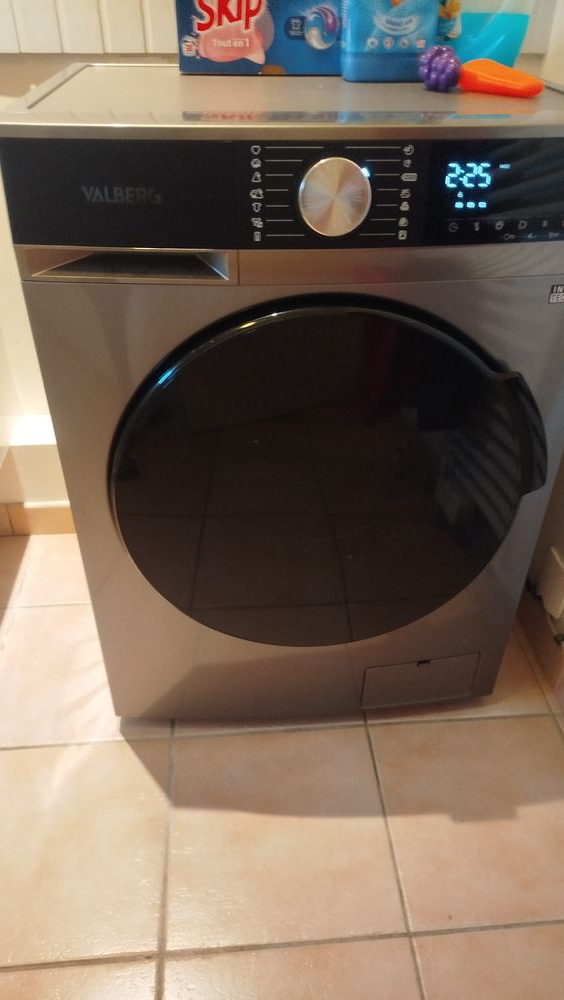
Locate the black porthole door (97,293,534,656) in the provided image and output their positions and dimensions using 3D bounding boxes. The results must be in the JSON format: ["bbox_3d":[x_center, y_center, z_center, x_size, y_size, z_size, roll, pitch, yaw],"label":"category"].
[{"bbox_3d":[0.054,-0.005,0.830,0.505,0.487,0.060,-2,36,-4],"label":"black porthole door"}]

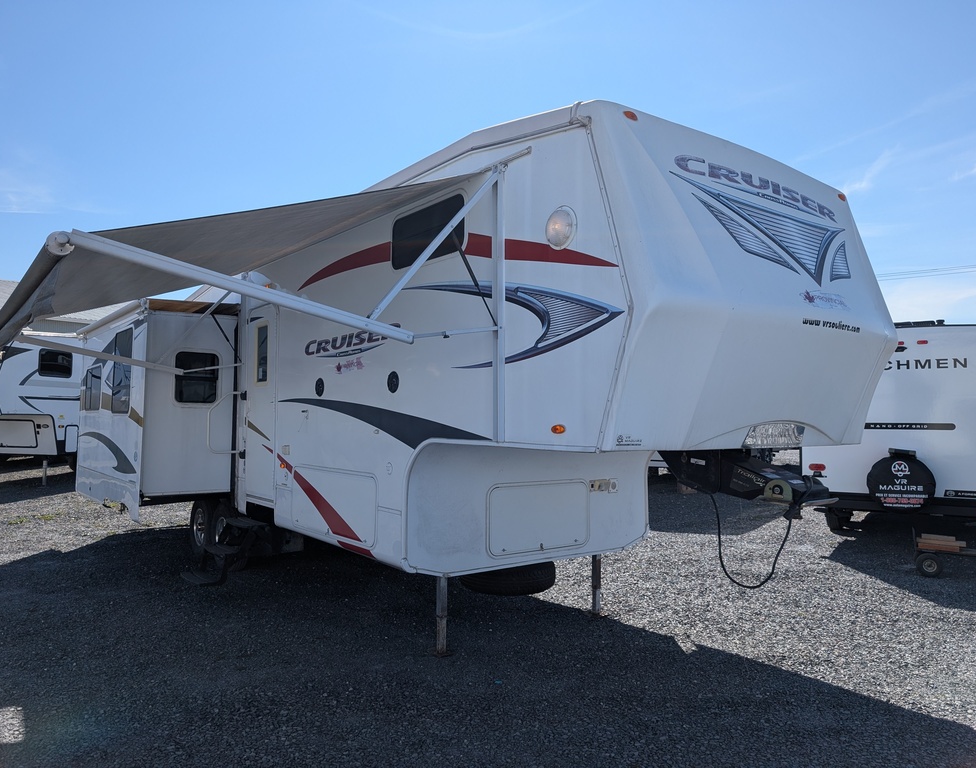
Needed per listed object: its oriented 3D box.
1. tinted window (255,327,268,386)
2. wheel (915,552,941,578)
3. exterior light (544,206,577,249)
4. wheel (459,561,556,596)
[{"bbox_3d":[-2.163,-0.286,6.765,0.040,0.590,0.370,2,-3,-38],"label":"tinted window"},{"bbox_3d":[4.622,1.898,7.443,0.260,0.260,0.085,0,-3,13],"label":"wheel"},{"bbox_3d":[0.348,-0.779,3.553,0.050,0.222,0.222,2,-3,-38],"label":"exterior light"},{"bbox_3d":[0.149,1.495,5.657,0.775,0.230,0.775,0,-2,0],"label":"wheel"}]

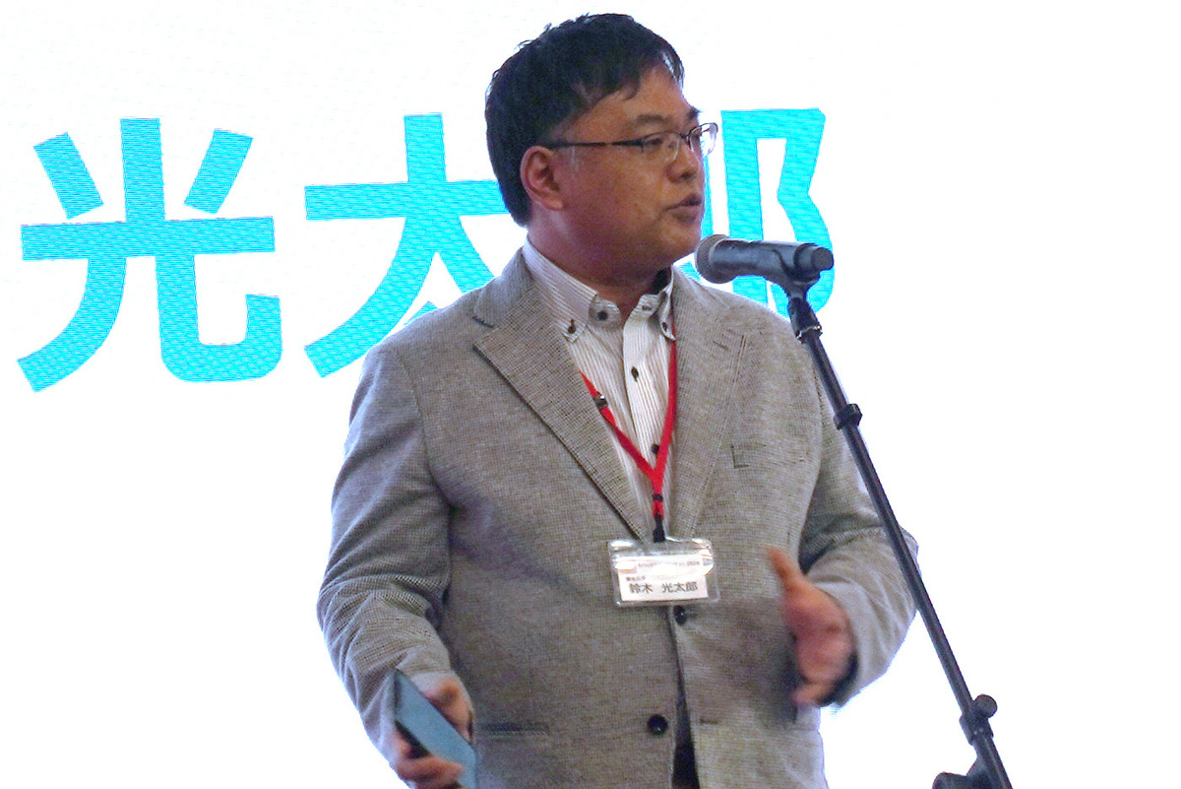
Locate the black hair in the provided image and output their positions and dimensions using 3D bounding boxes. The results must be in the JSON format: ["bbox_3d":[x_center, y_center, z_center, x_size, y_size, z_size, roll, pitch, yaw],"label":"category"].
[{"bbox_3d":[-0.006,-0.287,1.685,0.217,0.217,0.187,-2,7,36],"label":"black hair"}]

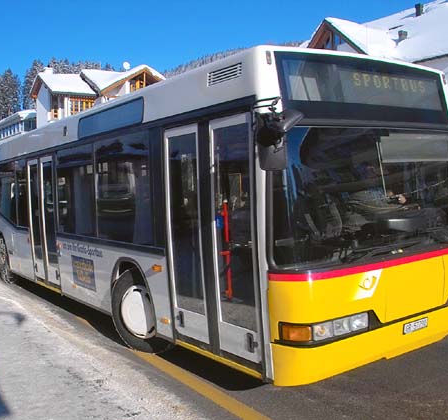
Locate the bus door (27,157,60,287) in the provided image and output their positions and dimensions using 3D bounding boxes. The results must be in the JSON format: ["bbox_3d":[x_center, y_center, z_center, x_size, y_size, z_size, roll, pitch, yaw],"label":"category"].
[{"bbox_3d":[-2.711,0.152,8.203,0.090,1.867,1.264,-5,3,-35],"label":"bus door"}]

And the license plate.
[{"bbox_3d":[1.559,0.943,4.407,0.305,0.085,0.020,-5,3,-35],"label":"license plate"}]

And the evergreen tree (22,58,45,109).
[{"bbox_3d":[-54.000,-34.429,155.000,7.714,17.714,7.714,-1,1,0],"label":"evergreen tree"}]

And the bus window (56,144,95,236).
[{"bbox_3d":[-1.879,-0.230,6.949,0.060,1.120,1.400,-4,3,-35],"label":"bus window"}]

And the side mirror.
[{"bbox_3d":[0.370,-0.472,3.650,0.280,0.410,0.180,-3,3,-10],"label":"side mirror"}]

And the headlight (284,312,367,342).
[{"bbox_3d":[0.732,0.830,3.867,0.670,0.145,0.210,-4,3,-35],"label":"headlight"}]

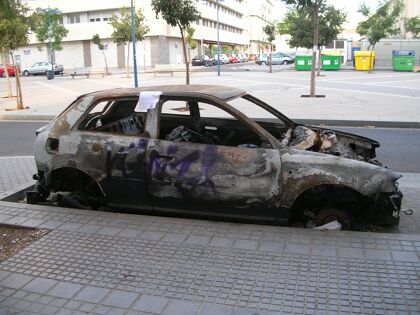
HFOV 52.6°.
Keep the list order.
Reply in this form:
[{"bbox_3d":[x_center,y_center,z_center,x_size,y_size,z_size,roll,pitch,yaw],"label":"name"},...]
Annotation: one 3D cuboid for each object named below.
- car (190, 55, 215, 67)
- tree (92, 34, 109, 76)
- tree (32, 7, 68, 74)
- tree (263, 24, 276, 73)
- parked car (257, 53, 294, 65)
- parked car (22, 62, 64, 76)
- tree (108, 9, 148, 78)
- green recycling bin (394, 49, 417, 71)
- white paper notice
[{"bbox_3d":[-0.874,-12.080,53.000,1.720,1.420,4.250,3,14,19],"label":"car"},{"bbox_3d":[-8.637,-8.101,33.500,1.200,3.100,1.200,2,14,15],"label":"tree"},{"bbox_3d":[-12.916,-9.464,34.500,2.750,5.500,2.750,2,14,15],"label":"tree"},{"bbox_3d":[4.315,-7.905,30.800,1.050,3.400,1.050,2,14,15],"label":"tree"},{"bbox_3d":[7.480,-11.283,48.500,4.200,1.420,1.680,2,14,15],"label":"parked car"},{"bbox_3d":[-16.975,-8.952,43.300,4.100,1.420,1.680,2,14,15],"label":"parked car"},{"bbox_3d":[-5.488,-7.744,28.600,2.500,4.700,2.500,2,14,15],"label":"tree"},{"bbox_3d":[15.663,-7.771,34.200,1.680,1.680,1.300,2,14,15],"label":"green recycling bin"},{"bbox_3d":[-0.582,-0.533,4.040,0.230,0.200,0.040,2,-1,15],"label":"white paper notice"}]

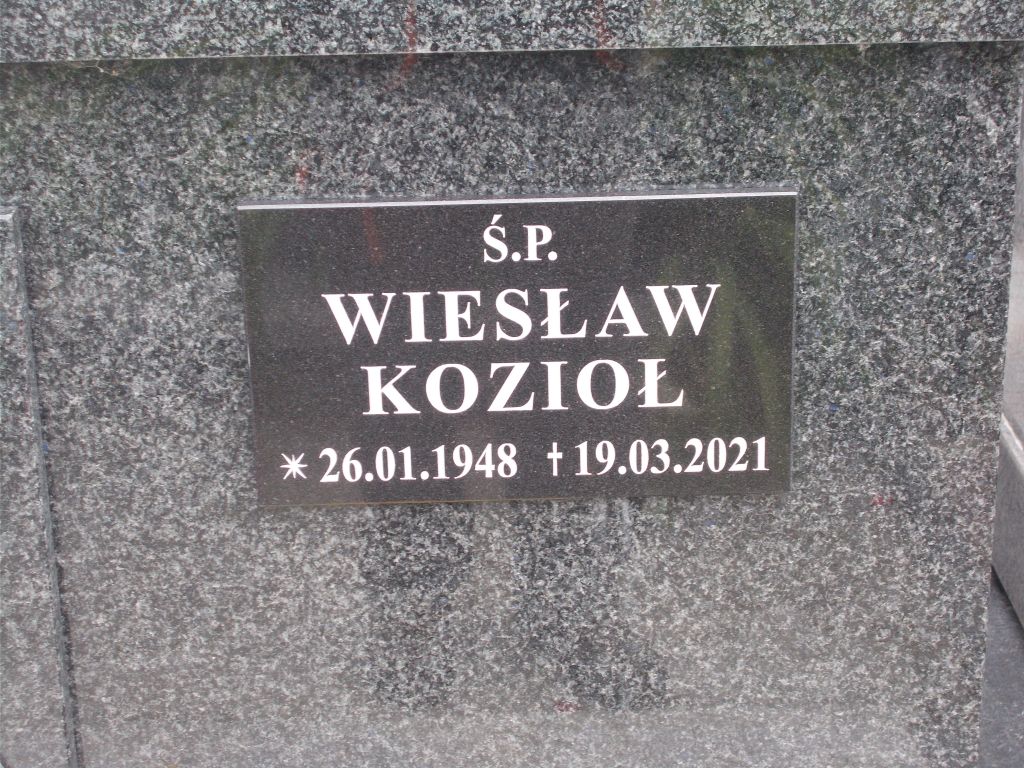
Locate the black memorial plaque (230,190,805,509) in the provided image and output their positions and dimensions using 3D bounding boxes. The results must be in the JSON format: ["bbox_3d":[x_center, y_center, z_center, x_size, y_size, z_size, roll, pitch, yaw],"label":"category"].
[{"bbox_3d":[0.005,-0.019,1.311,0.317,0.184,0.012,-2,21,0],"label":"black memorial plaque"}]

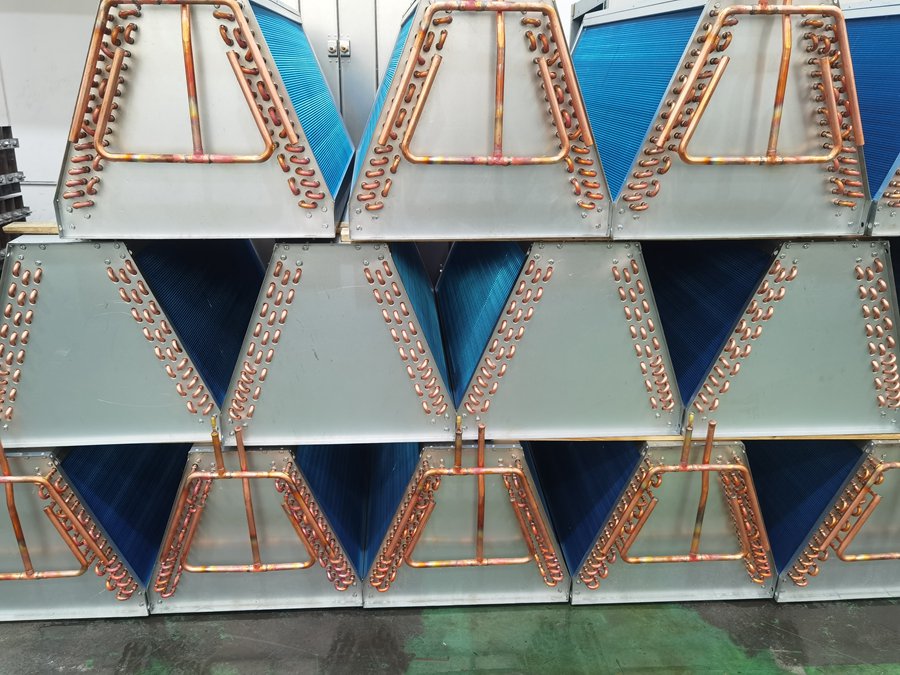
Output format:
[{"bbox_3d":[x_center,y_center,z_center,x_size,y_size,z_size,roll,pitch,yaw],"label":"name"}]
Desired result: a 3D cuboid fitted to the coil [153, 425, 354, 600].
[{"bbox_3d":[-0.527,0.310,2.145,0.560,0.565,0.900,0,22,-3],"label":"coil"}]

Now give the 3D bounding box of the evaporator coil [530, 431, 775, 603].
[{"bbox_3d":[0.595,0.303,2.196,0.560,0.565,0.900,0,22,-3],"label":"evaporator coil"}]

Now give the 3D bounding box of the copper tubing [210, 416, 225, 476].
[{"bbox_3d":[-0.546,0.265,1.650,0.020,0.157,0.020,0,22,-3],"label":"copper tubing"}]

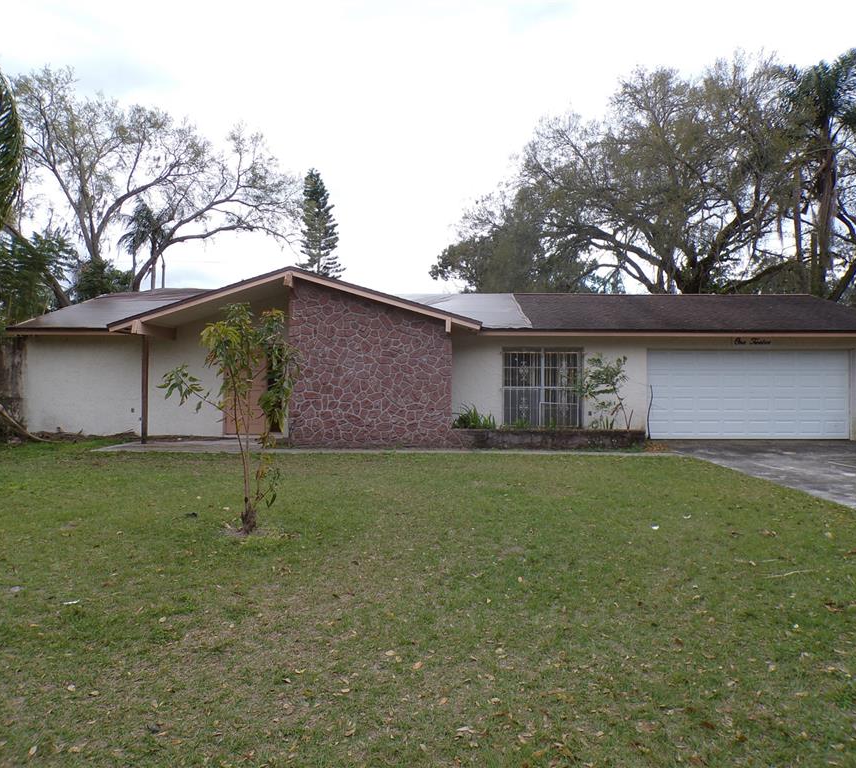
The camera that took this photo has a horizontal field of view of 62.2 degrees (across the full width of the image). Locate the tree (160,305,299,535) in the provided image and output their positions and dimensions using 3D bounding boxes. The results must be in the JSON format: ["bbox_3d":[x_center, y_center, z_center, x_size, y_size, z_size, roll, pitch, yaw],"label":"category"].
[{"bbox_3d":[-1.930,0.340,6.900,1.340,2.230,1.200,0,0,0],"label":"tree"}]

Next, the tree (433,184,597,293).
[{"bbox_3d":[4.000,-3.850,33.000,7.800,10.500,7.500,0,0,0],"label":"tree"}]

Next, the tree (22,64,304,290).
[{"bbox_3d":[-11.500,-5.950,30.000,12.000,14.700,11.000,0,0,0],"label":"tree"}]

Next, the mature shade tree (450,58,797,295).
[{"bbox_3d":[8.800,-6.600,32.000,15.600,16.000,14.000,0,0,0],"label":"mature shade tree"}]

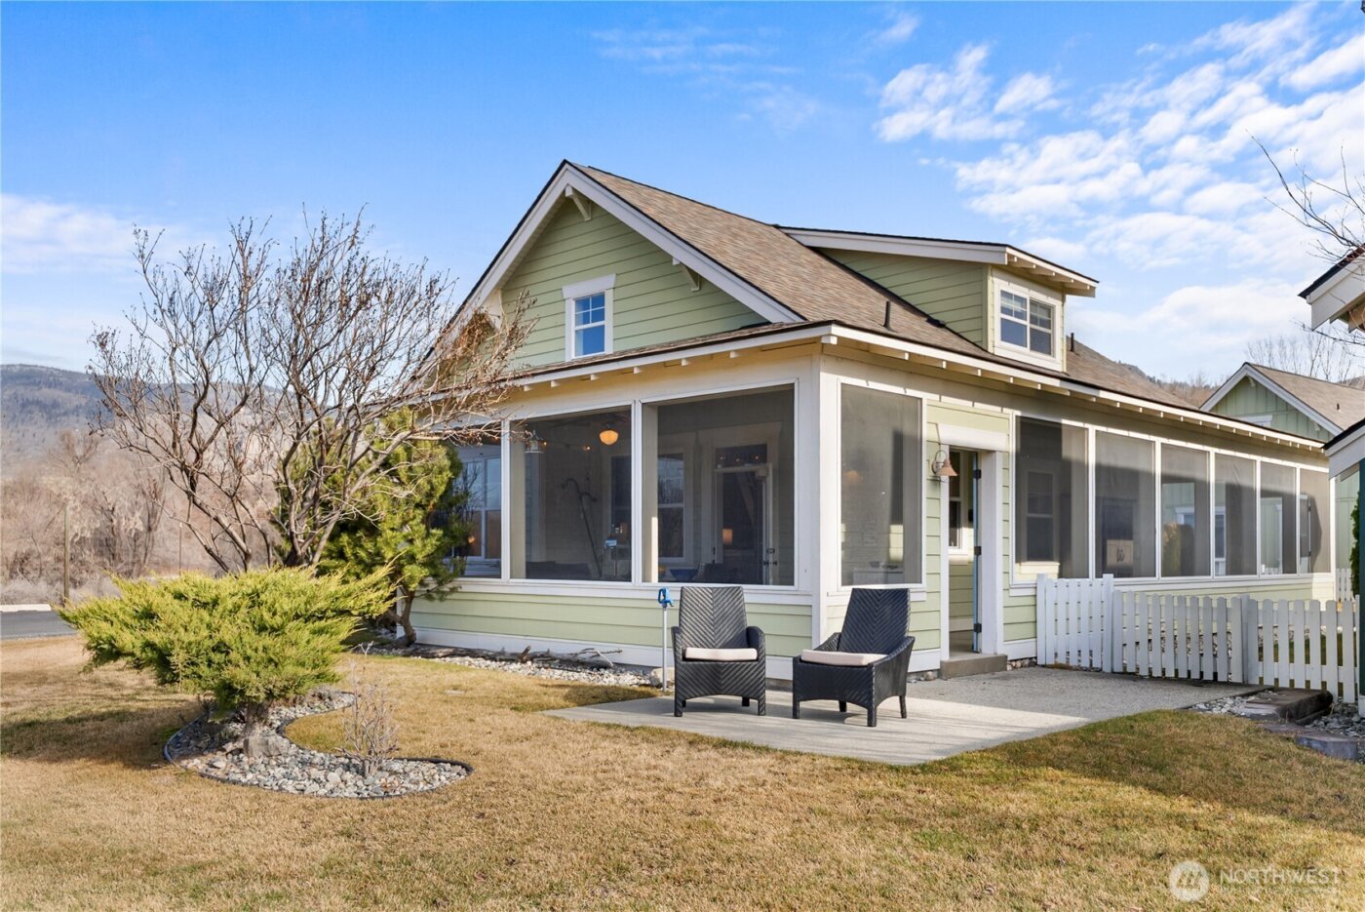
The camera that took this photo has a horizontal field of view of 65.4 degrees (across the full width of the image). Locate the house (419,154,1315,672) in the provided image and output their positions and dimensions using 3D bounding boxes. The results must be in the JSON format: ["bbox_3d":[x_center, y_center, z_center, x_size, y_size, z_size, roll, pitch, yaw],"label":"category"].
[{"bbox_3d":[4.169,0.060,16.782,16.100,5.400,7.550,5,-7,-45],"label":"house"}]

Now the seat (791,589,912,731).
[{"bbox_3d":[1.285,1.438,7.779,0.690,0.920,0.740,-4,-6,40],"label":"seat"}]

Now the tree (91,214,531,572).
[{"bbox_3d":[-3.744,-0.150,10.700,4.350,4.600,4.000,0,-5,0],"label":"tree"}]

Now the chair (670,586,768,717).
[{"bbox_3d":[0.260,1.475,8.167,0.690,0.920,0.740,0,-5,-3],"label":"chair"}]

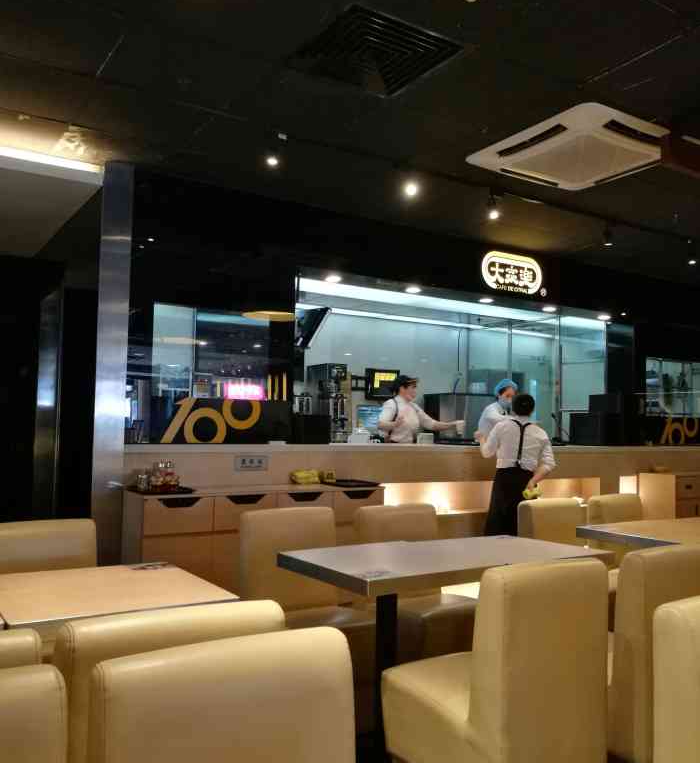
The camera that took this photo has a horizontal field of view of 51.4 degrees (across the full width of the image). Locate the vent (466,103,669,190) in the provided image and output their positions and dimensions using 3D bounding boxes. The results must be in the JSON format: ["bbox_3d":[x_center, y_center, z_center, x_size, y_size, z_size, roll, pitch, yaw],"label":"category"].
[{"bbox_3d":[1.323,-1.319,4.128,0.955,0.060,0.955,4,-5,-32],"label":"vent"}]

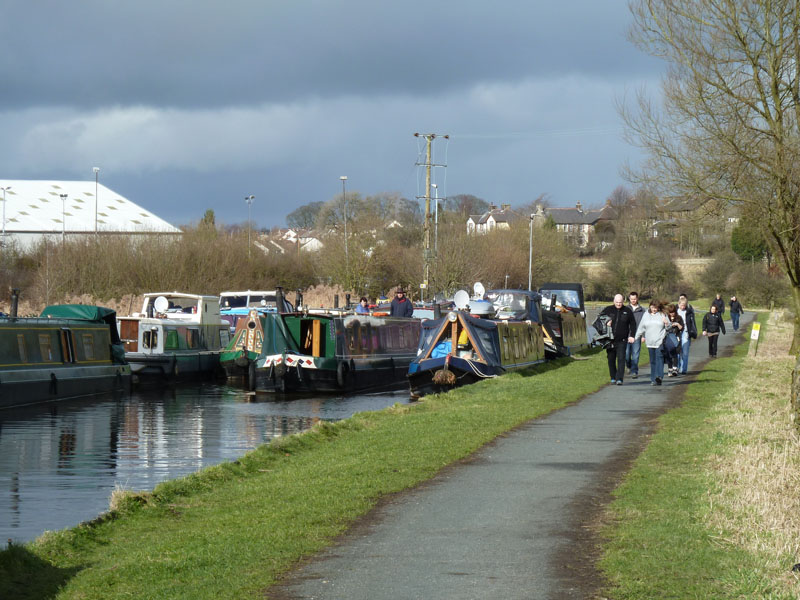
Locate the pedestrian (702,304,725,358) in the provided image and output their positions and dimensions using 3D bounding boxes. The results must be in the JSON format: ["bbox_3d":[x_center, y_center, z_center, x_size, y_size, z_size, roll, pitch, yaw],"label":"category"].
[{"bbox_3d":[8.840,0.885,89.000,0.630,1.480,0.420,0,0,9],"label":"pedestrian"}]

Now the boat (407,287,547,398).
[{"bbox_3d":[1.800,0.880,73.200,2.100,2.400,16.000,0,0,7],"label":"boat"}]

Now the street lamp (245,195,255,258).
[{"bbox_3d":[-11.400,-3.150,240.000,0.800,9.700,0.400,0,0,0],"label":"street lamp"}]

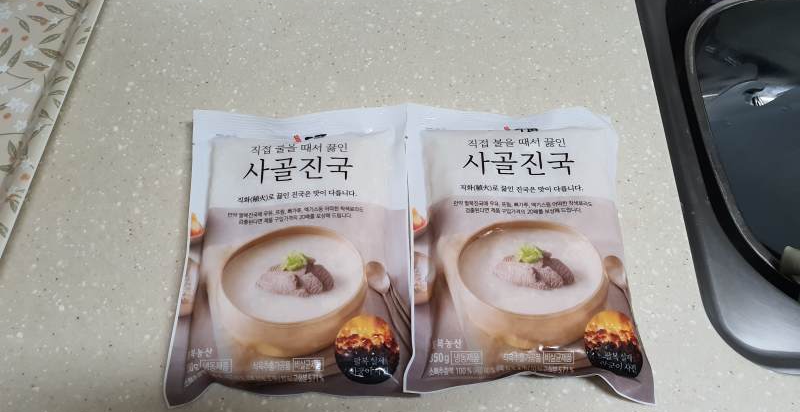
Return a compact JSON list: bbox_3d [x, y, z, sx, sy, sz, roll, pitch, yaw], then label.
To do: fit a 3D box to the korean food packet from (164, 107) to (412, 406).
[{"bbox_3d":[-0.075,0.021,0.430,0.170,0.028,0.226,-2,65,-1],"label":"korean food packet"}]

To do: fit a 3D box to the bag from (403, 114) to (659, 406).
[{"bbox_3d":[0.087,0.019,0.430,0.163,0.028,0.229,0,65,0],"label":"bag"}]

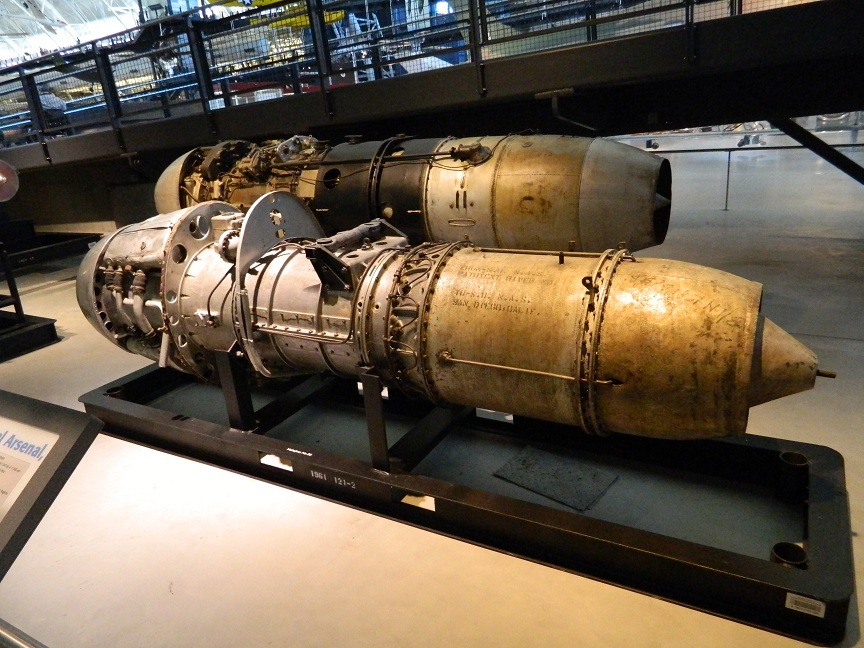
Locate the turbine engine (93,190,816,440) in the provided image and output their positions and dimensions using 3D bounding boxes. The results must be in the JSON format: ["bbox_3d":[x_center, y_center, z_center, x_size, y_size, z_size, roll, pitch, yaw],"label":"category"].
[{"bbox_3d":[-0.262,-0.070,2.394,3.007,0.811,0.659,6,23,29],"label":"turbine engine"}]

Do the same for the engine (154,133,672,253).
[{"bbox_3d":[-0.340,-0.819,4.114,3.591,0.835,0.814,6,23,29],"label":"engine"}]

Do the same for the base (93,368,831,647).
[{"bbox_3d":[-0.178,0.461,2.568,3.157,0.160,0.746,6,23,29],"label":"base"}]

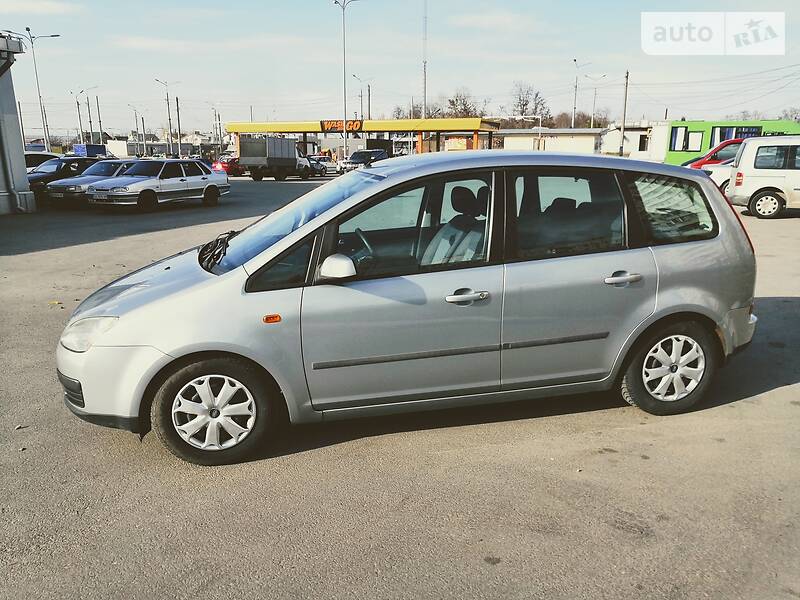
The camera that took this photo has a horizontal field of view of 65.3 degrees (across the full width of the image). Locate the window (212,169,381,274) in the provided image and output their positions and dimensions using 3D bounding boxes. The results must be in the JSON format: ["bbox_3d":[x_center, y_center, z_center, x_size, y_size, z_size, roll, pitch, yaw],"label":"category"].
[{"bbox_3d":[-0.666,-0.542,3.812,1.020,0.110,1.420,-30,18,-6],"label":"window"}]

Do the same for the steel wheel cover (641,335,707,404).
[{"bbox_3d":[1.633,0.408,3.736,0.405,0.405,0.060,-4,14,-12],"label":"steel wheel cover"}]

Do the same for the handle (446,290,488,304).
[{"bbox_3d":[0.354,-0.012,3.251,0.240,0.055,0.055,-3,14,-14],"label":"handle"}]

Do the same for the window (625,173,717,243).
[{"bbox_3d":[1.575,-0.535,3.605,0.610,0.420,0.080,-3,-6,-18],"label":"window"}]

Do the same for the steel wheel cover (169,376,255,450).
[{"bbox_3d":[-0.923,0.561,3.118,0.415,0.415,0.070,-3,14,-14],"label":"steel wheel cover"}]

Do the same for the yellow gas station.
[{"bbox_3d":[-3.272,-13.027,53.411,22.500,4.350,7.000,5,14,18],"label":"yellow gas station"}]

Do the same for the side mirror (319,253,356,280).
[{"bbox_3d":[-0.303,-0.162,3.023,0.155,0.140,0.230,-4,14,-12],"label":"side mirror"}]

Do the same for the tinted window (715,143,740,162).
[{"bbox_3d":[10.487,-4.680,19.800,0.900,0.570,0.070,5,2,21],"label":"tinted window"}]

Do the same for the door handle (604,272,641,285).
[{"bbox_3d":[1.241,-0.118,3.454,0.235,0.055,0.055,-3,14,-14],"label":"door handle"}]

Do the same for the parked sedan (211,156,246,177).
[{"bbox_3d":[-11.958,-9.465,44.320,1.720,1.450,4.300,4,14,18],"label":"parked sedan"}]

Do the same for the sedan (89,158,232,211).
[{"bbox_3d":[-7.049,-3.522,18.587,1.660,1.400,4.300,6,15,25],"label":"sedan"}]

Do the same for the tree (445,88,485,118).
[{"bbox_3d":[8.702,-22.749,82.996,5.500,10.000,5.500,0,13,0],"label":"tree"}]

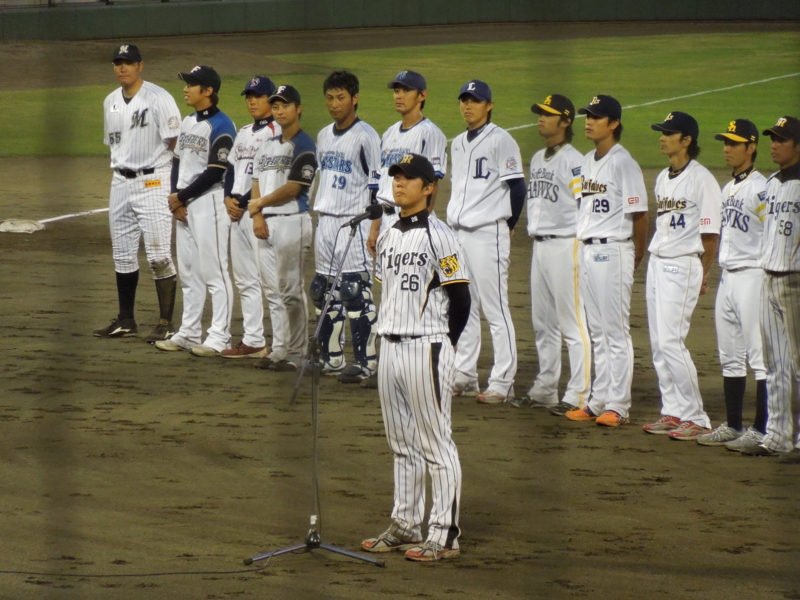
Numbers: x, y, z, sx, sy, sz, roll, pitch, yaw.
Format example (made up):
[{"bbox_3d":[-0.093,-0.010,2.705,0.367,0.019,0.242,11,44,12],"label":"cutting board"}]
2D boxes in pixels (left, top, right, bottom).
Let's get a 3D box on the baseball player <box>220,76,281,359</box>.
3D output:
[{"bbox_3d":[-0.941,-0.530,39.900,0.380,1.787,0.520,-4,6,-44],"label":"baseball player"}]

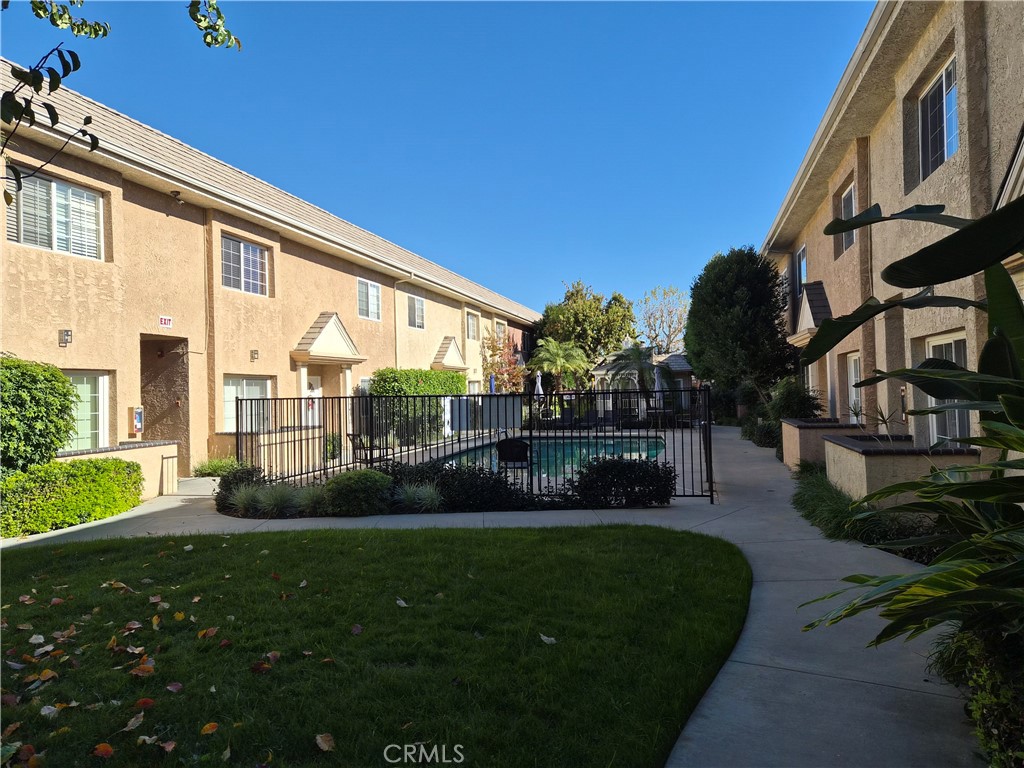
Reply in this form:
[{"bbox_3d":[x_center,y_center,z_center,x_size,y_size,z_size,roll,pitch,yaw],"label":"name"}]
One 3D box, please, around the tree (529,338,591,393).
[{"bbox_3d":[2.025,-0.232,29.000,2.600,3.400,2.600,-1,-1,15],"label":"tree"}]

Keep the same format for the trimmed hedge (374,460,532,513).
[{"bbox_3d":[-0.810,1.390,9.420,2.120,0.610,1.000,-1,-1,10],"label":"trimmed hedge"}]

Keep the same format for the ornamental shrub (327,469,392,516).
[{"bbox_3d":[-2.098,1.433,9.300,0.920,0.570,0.880,-1,-1,11],"label":"ornamental shrub"}]

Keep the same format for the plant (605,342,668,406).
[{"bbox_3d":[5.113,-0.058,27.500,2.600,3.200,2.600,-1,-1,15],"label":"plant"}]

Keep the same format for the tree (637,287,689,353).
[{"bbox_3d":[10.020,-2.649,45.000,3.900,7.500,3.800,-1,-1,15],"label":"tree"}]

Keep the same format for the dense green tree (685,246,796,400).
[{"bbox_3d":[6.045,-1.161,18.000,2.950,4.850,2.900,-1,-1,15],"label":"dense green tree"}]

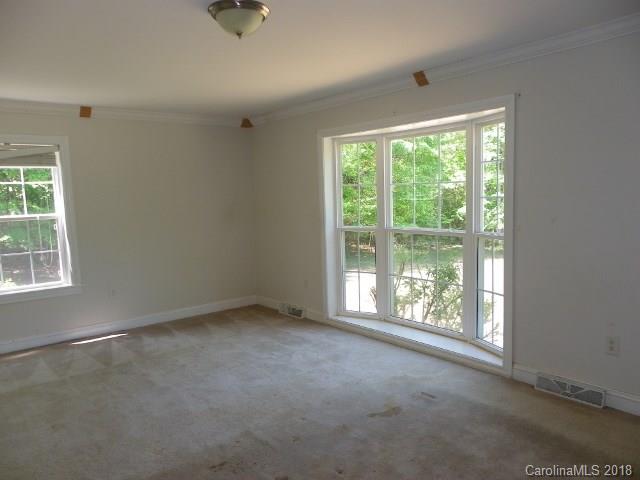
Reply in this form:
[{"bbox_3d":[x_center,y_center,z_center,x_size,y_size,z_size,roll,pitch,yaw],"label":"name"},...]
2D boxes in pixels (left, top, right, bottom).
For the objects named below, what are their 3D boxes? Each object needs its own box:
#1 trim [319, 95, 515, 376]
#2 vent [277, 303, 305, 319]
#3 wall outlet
[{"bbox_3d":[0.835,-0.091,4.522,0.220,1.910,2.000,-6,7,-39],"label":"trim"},{"bbox_3d":[-0.356,0.849,5.832,0.045,0.120,0.470,-6,7,-39],"label":"vent"},{"bbox_3d":[1.865,0.676,3.061,0.012,0.116,0.073,-6,7,-39],"label":"wall outlet"}]

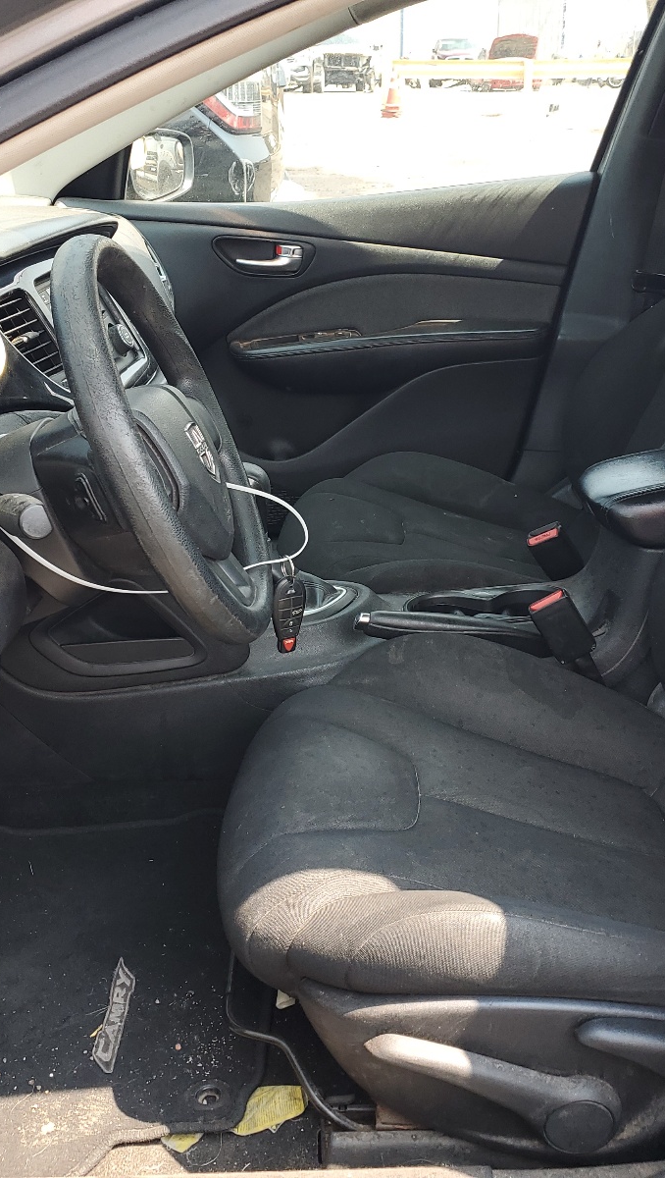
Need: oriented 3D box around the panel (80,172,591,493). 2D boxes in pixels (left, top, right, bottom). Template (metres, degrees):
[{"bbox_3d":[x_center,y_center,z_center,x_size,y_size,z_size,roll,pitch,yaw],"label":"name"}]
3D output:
[{"bbox_3d":[-0.010,-0.396,2.062,0.920,0.640,0.130,0,24,2],"label":"panel"}]

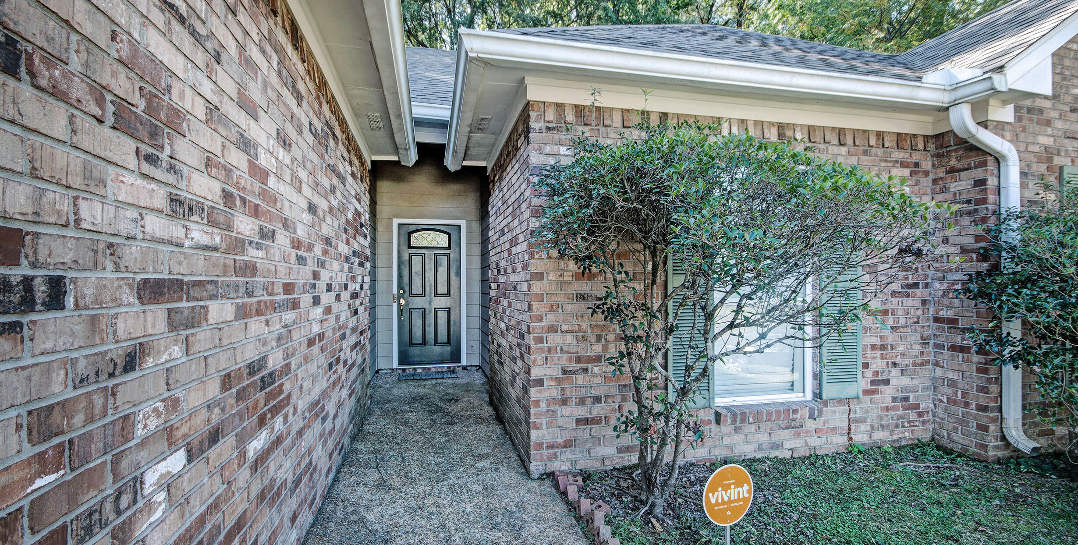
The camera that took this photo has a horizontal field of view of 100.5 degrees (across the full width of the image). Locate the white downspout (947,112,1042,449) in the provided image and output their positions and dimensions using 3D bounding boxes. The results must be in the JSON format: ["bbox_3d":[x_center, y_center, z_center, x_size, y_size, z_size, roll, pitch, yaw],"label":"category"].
[{"bbox_3d":[3.330,0.010,3.240,0.330,2.560,0.320,0,-1,-13],"label":"white downspout"}]

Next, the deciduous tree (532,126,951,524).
[{"bbox_3d":[1.280,0.220,2.650,2.450,2.200,1.200,0,-1,-13],"label":"deciduous tree"}]

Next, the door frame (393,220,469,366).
[{"bbox_3d":[-1.576,0.298,6.460,1.040,2.150,0.150,0,-1,-13],"label":"door frame"}]

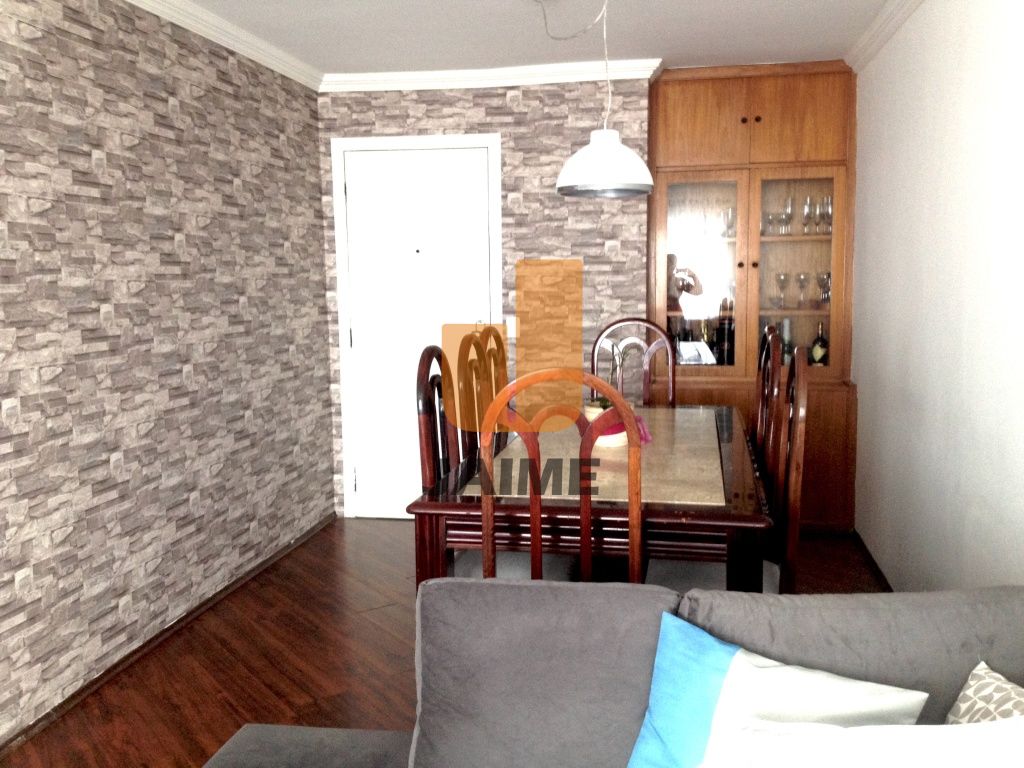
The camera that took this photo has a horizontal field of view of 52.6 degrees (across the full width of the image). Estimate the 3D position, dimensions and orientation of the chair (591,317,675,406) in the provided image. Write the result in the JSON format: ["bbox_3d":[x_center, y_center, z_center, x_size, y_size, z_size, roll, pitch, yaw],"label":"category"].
[{"bbox_3d":[0.553,0.290,4.840,0.421,1.166,0.480,1,6,10],"label":"chair"}]

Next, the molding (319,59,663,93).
[{"bbox_3d":[-0.146,-1.628,5.479,1.872,0.093,0.078,1,6,10],"label":"molding"}]

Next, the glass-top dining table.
[{"bbox_3d":[0.379,0.605,3.785,0.945,0.774,2.163,1,6,10],"label":"glass-top dining table"}]

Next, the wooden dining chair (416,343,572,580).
[{"bbox_3d":[-0.040,0.464,3.312,0.480,1.166,0.431,1,6,10],"label":"wooden dining chair"}]

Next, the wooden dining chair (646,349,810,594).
[{"bbox_3d":[0.655,0.472,3.191,0.480,1.166,0.431,1,6,10],"label":"wooden dining chair"}]

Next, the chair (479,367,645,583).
[{"bbox_3d":[0.159,0.518,2.803,0.421,1.166,0.480,1,6,10],"label":"chair"}]

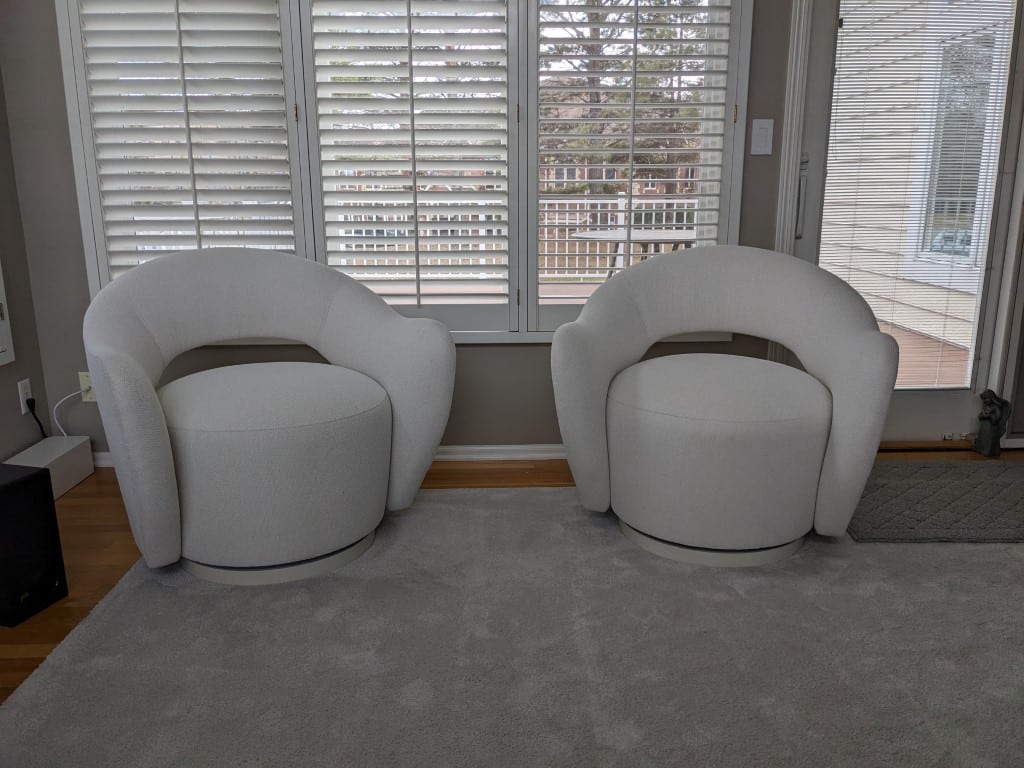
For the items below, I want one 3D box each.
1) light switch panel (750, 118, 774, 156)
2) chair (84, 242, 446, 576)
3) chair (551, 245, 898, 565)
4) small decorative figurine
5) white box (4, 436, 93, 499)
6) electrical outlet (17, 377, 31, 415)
[{"bbox_3d":[0.871,-0.856,2.770,0.072,0.116,0.010,-1,13,-2],"label":"light switch panel"},{"bbox_3d":[-0.688,0.050,2.220,0.870,0.810,0.750,-9,16,-33],"label":"chair"},{"bbox_3d":[0.588,0.024,2.307,0.870,0.810,0.750,4,14,17],"label":"chair"},{"bbox_3d":[1.833,0.143,3.047,0.105,0.255,0.100,-9,15,-33],"label":"small decorative figurine"},{"bbox_3d":[-1.587,0.302,2.704,0.156,0.134,0.405,-1,13,-4],"label":"white box"},{"bbox_3d":[-1.684,0.046,2.775,0.010,0.115,0.070,-1,13,-2],"label":"electrical outlet"}]

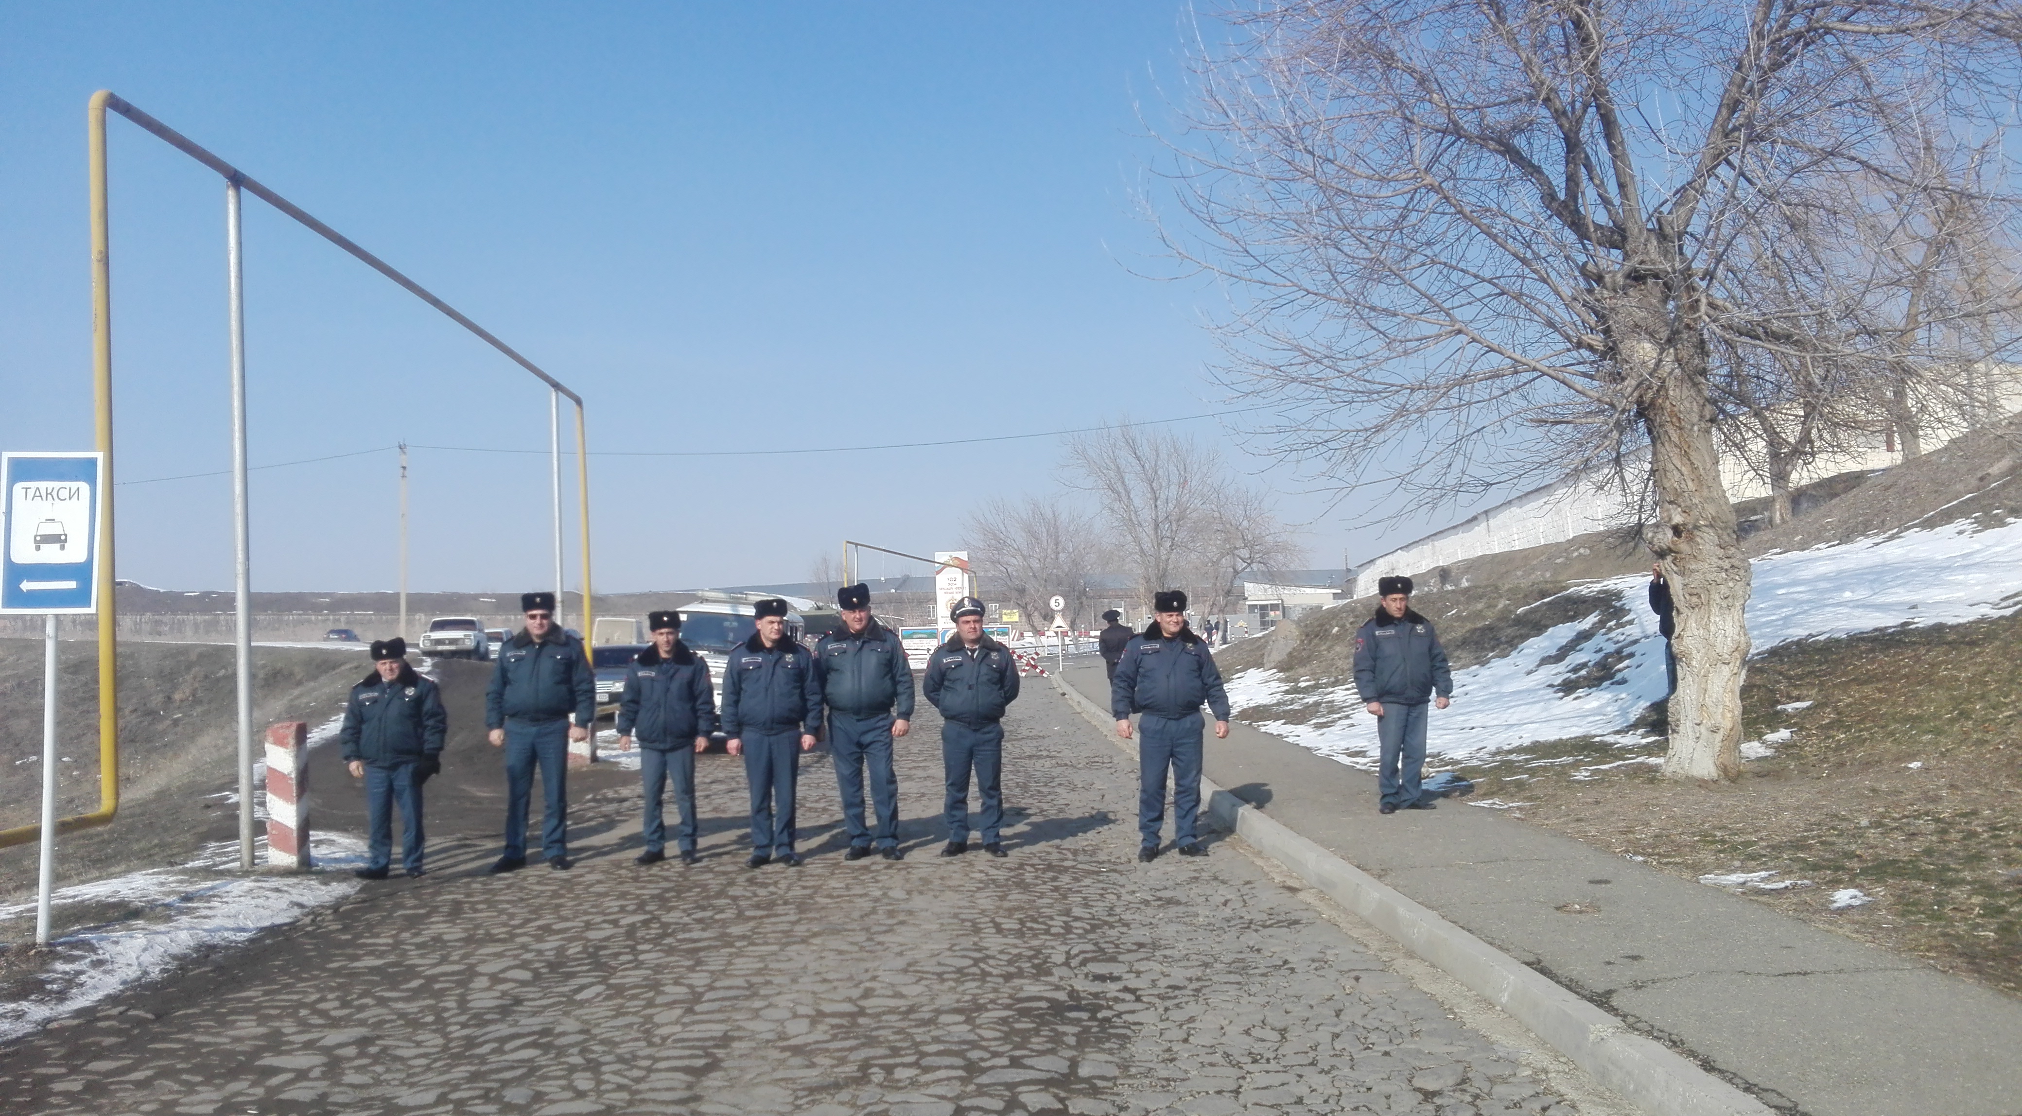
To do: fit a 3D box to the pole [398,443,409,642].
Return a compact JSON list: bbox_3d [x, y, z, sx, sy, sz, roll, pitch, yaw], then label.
[{"bbox_3d":[-24.312,-0.602,58.000,0.240,8.100,0.240,-1,-3,-11],"label":"pole"}]

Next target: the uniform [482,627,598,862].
[{"bbox_3d":[-3.264,1.300,10.050,0.745,1.613,0.380,-1,-3,-13],"label":"uniform"}]

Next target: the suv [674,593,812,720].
[{"bbox_3d":[-4.422,1.714,23.846,1.860,2.150,4.800,-2,-2,-5],"label":"suv"}]

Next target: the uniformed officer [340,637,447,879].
[{"bbox_3d":[-4.284,1.388,10.050,0.724,1.649,0.420,-1,-3,-12],"label":"uniformed officer"}]

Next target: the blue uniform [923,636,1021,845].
[{"bbox_3d":[-0.271,1.286,10.150,0.666,1.463,0.380,-2,-2,-3],"label":"blue uniform"}]

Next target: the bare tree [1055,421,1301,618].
[{"bbox_3d":[9.830,-1.314,83.000,13.771,12.959,11.500,-2,-2,0],"label":"bare tree"}]

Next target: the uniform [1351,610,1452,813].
[{"bbox_3d":[2.856,1.106,10.550,0.680,1.470,0.380,-2,-3,-6],"label":"uniform"}]

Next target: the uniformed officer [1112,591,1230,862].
[{"bbox_3d":[1.080,1.139,9.750,0.770,1.810,0.400,-2,-3,0],"label":"uniformed officer"}]

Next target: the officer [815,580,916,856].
[{"bbox_3d":[-1.021,1.135,10.000,0.680,1.880,0.400,-2,-3,-3],"label":"officer"}]

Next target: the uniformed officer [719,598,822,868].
[{"bbox_3d":[-1.668,1.212,10.050,0.692,1.846,0.420,-1,-2,-8],"label":"uniformed officer"}]

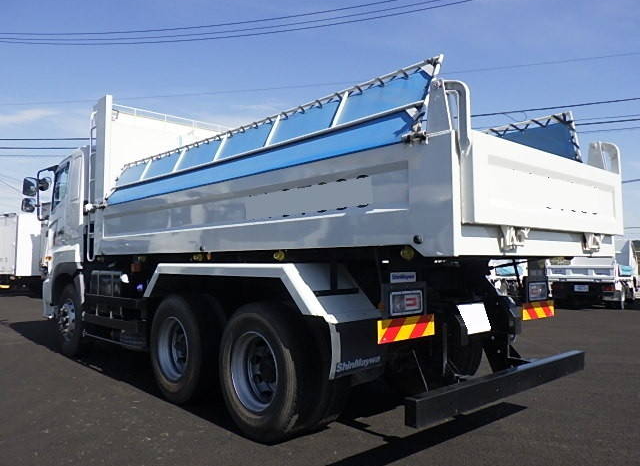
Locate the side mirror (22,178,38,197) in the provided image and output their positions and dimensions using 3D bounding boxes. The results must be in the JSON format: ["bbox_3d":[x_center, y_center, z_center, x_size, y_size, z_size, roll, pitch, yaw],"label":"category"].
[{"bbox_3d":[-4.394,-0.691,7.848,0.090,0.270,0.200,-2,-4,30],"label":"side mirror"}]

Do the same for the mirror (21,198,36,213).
[{"bbox_3d":[-4.408,-0.417,7.819,0.090,0.200,0.200,-2,-4,30],"label":"mirror"}]

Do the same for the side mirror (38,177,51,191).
[{"bbox_3d":[-4.268,-0.746,8.032,0.100,0.190,0.160,-2,-4,30],"label":"side mirror"}]

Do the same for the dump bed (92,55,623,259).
[{"bbox_3d":[-0.235,-0.754,5.438,2.287,2.050,5.470,3,-4,-42],"label":"dump bed"}]

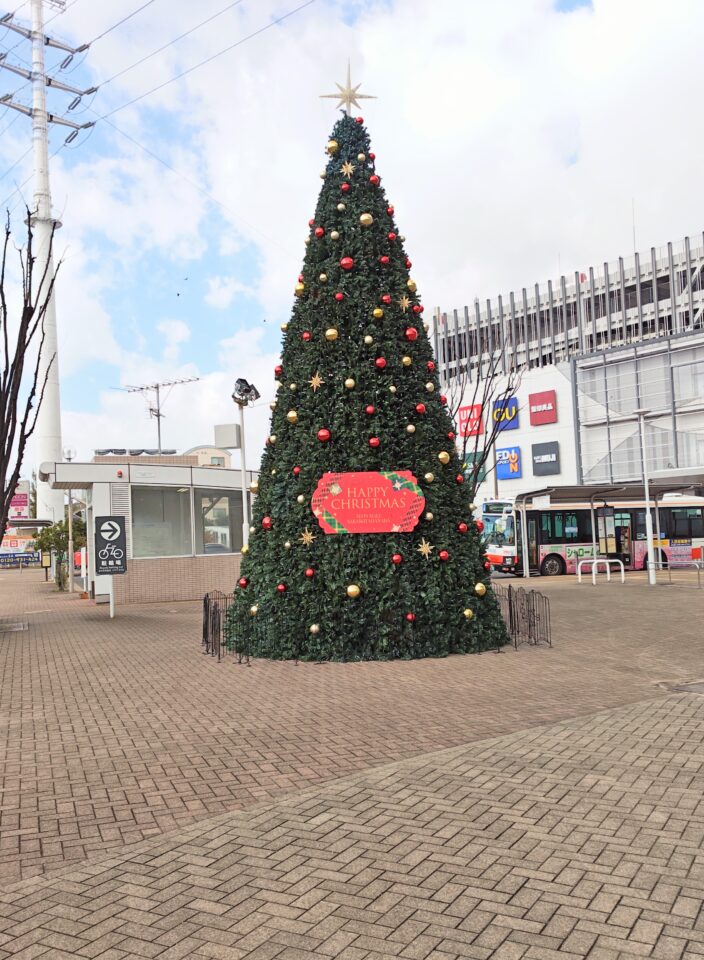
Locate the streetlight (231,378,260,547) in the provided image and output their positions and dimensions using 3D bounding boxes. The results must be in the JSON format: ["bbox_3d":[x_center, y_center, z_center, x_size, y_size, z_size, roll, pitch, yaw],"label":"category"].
[{"bbox_3d":[-2.196,0.300,18.260,0.600,5.000,0.500,-3,-4,11],"label":"streetlight"}]

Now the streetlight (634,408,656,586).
[{"bbox_3d":[8.165,0.480,23.460,0.530,4.780,0.530,-2,-4,0],"label":"streetlight"}]

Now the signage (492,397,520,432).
[{"bbox_3d":[16.240,-6.930,90.000,0.300,3.200,3.200,1,-5,-41],"label":"signage"}]

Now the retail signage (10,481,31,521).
[{"bbox_3d":[-24.200,1.570,62.000,1.550,3.100,0.400,-1,-4,-18],"label":"retail signage"}]

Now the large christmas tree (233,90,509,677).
[{"bbox_3d":[0.070,-1.660,12.870,4.100,8.100,4.100,-2,-4,0],"label":"large christmas tree"}]

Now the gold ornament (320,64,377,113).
[{"bbox_3d":[-0.054,-6.080,13.170,0.910,0.930,0.150,-2,-4,-5],"label":"gold ornament"}]

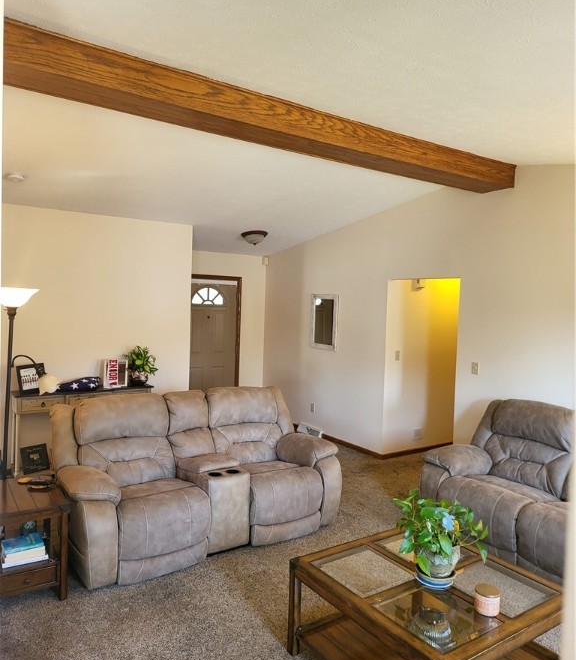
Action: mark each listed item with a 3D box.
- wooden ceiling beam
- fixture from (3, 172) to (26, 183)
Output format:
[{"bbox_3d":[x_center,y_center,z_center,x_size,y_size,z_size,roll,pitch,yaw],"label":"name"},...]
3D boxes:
[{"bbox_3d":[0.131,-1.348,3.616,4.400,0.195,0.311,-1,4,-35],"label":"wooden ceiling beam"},{"bbox_3d":[-2.233,-1.249,4.365,0.145,0.045,0.145,-1,-5,-35],"label":"fixture"}]

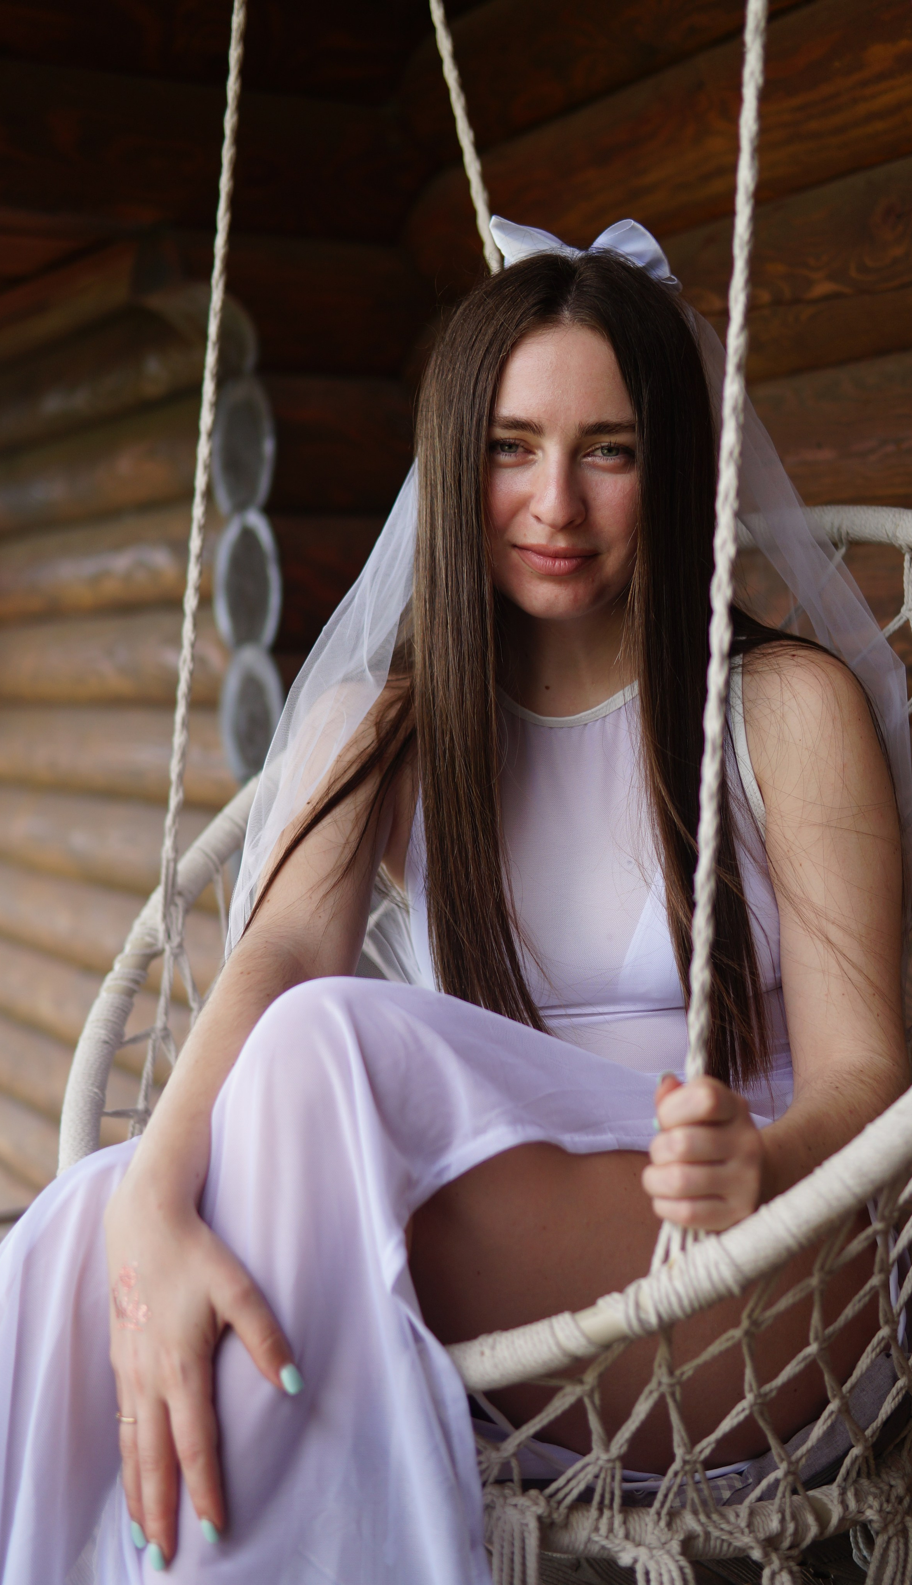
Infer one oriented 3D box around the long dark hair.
[{"bbox_3d":[0.050,-0.085,1.325,0.360,0.560,0.250,0,6,11],"label":"long dark hair"}]

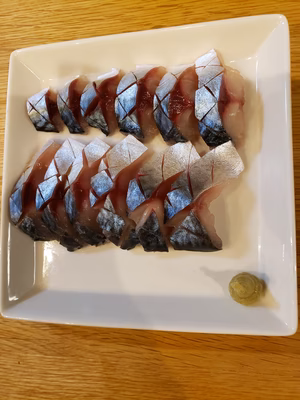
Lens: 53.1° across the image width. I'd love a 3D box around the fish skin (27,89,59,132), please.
[{"bbox_3d":[-0.096,-0.080,0.268,0.023,0.014,0.035,-6,85,11],"label":"fish skin"}]

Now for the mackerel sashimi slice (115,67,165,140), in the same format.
[{"bbox_3d":[-0.009,-0.079,0.248,0.036,0.019,0.054,-6,85,11],"label":"mackerel sashimi slice"}]

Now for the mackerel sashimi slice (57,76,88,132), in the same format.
[{"bbox_3d":[-0.069,-0.083,0.262,0.019,0.016,0.044,-7,85,11],"label":"mackerel sashimi slice"}]

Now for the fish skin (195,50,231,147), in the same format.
[{"bbox_3d":[0.049,-0.079,0.236,0.021,0.020,0.071,-6,85,11],"label":"fish skin"}]

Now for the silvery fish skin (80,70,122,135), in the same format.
[{"bbox_3d":[-0.042,-0.083,0.256,0.031,0.017,0.049,-6,85,11],"label":"silvery fish skin"}]

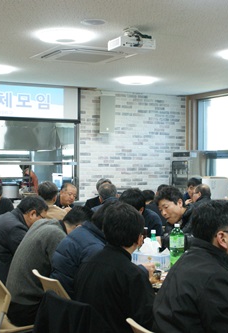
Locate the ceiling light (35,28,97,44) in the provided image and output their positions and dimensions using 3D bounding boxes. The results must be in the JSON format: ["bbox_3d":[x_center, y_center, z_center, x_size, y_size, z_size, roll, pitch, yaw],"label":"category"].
[{"bbox_3d":[-0.480,-1.265,6.124,0.600,0.090,0.600,0,0,0],"label":"ceiling light"}]

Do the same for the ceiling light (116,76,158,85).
[{"bbox_3d":[0.336,-1.253,9.341,0.600,0.090,0.600,0,0,0],"label":"ceiling light"}]

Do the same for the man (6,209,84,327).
[{"bbox_3d":[-0.440,0.806,3.940,0.800,1.110,0.550,0,0,-28],"label":"man"}]

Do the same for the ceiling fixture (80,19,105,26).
[{"bbox_3d":[-0.181,-1.293,5.610,0.220,0.030,0.220,0,0,0],"label":"ceiling fixture"}]

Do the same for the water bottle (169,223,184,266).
[{"bbox_3d":[0.400,0.515,3.930,0.090,0.305,0.090,0,0,0],"label":"water bottle"}]

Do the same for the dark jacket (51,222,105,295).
[{"bbox_3d":[-0.160,0.585,3.500,0.500,0.600,0.520,0,0,-28],"label":"dark jacket"}]

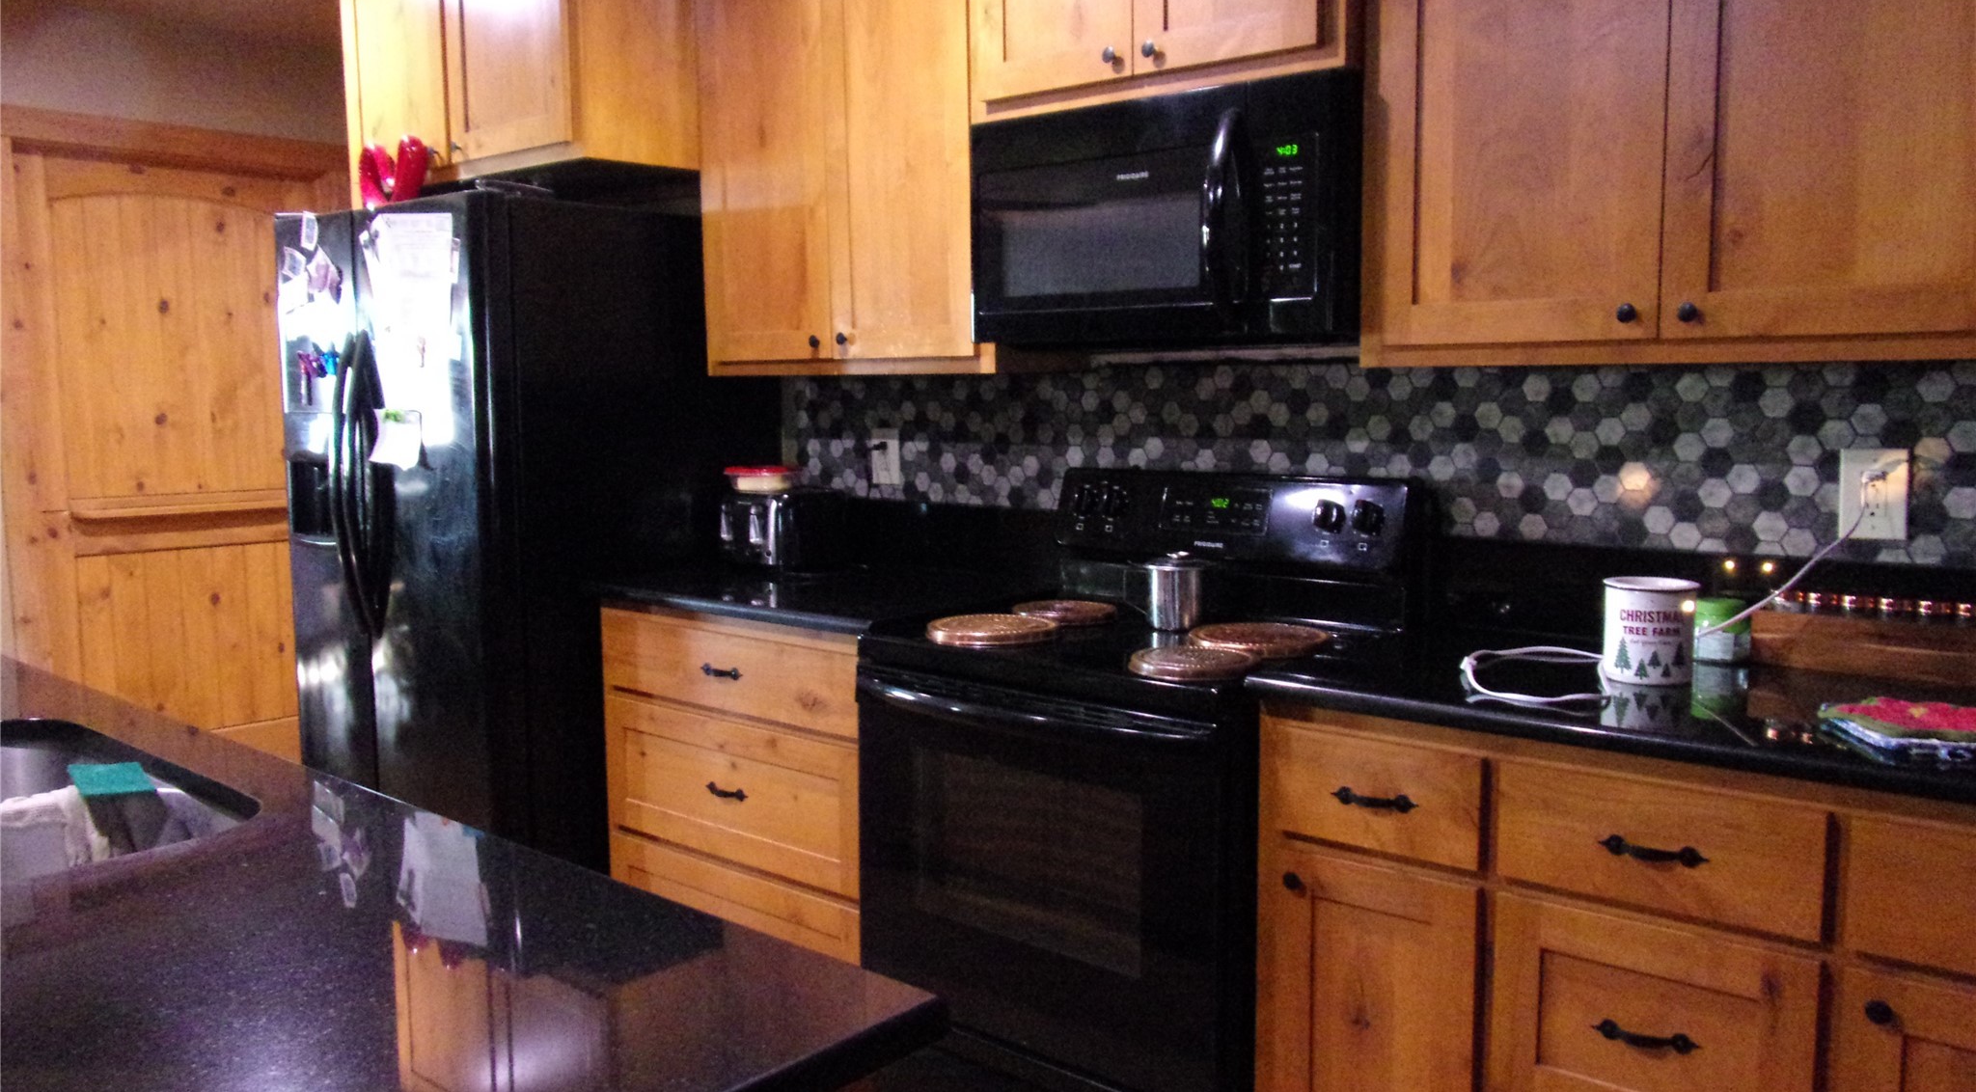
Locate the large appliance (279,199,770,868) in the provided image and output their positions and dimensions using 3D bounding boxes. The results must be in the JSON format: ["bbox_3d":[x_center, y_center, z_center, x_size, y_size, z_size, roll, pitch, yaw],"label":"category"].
[{"bbox_3d":[-1.159,0.077,3.530,0.905,1.770,0.874,5,8,39],"label":"large appliance"}]

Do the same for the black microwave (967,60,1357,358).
[{"bbox_3d":[0.378,-0.585,2.542,0.747,0.418,0.395,5,8,39],"label":"black microwave"}]

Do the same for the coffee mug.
[{"bbox_3d":[0.971,0.124,2.013,0.128,0.140,0.128,3,7,26],"label":"coffee mug"}]

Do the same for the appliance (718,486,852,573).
[{"bbox_3d":[-0.495,-0.045,3.304,0.211,0.191,0.254,5,8,39],"label":"appliance"}]

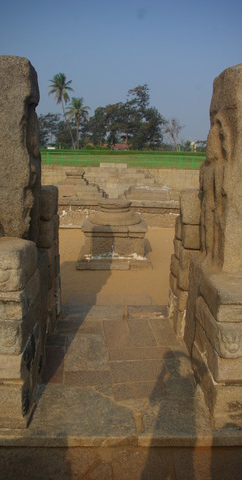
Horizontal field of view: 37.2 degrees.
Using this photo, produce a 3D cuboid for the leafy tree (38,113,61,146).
[{"bbox_3d":[-15.885,-24.227,79.982,5.332,7.560,5.066,-2,15,-11],"label":"leafy tree"}]

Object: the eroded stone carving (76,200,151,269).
[{"bbox_3d":[-0.139,-0.181,7.175,1.407,1.179,1.336,0,14,-2],"label":"eroded stone carving"}]

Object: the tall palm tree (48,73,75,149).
[{"bbox_3d":[-11.542,-24.796,70.131,5.162,14.293,5.059,-2,15,-9],"label":"tall palm tree"}]

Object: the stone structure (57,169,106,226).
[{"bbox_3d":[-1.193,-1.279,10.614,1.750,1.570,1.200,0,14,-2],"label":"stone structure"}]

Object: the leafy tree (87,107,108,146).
[{"bbox_3d":[-4.982,-23.789,76.323,4.240,8.512,4.028,0,14,-4],"label":"leafy tree"}]

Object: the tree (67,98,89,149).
[{"bbox_3d":[-8.343,-22.815,71.088,4.640,9.983,4.548,-1,14,-6],"label":"tree"}]

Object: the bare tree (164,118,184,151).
[{"bbox_3d":[10.601,-20.750,71.332,4.161,6.317,3.953,3,15,8],"label":"bare tree"}]

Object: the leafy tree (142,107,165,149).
[{"bbox_3d":[6.607,-23.061,74.324,5.161,8.486,4.903,2,14,5],"label":"leafy tree"}]

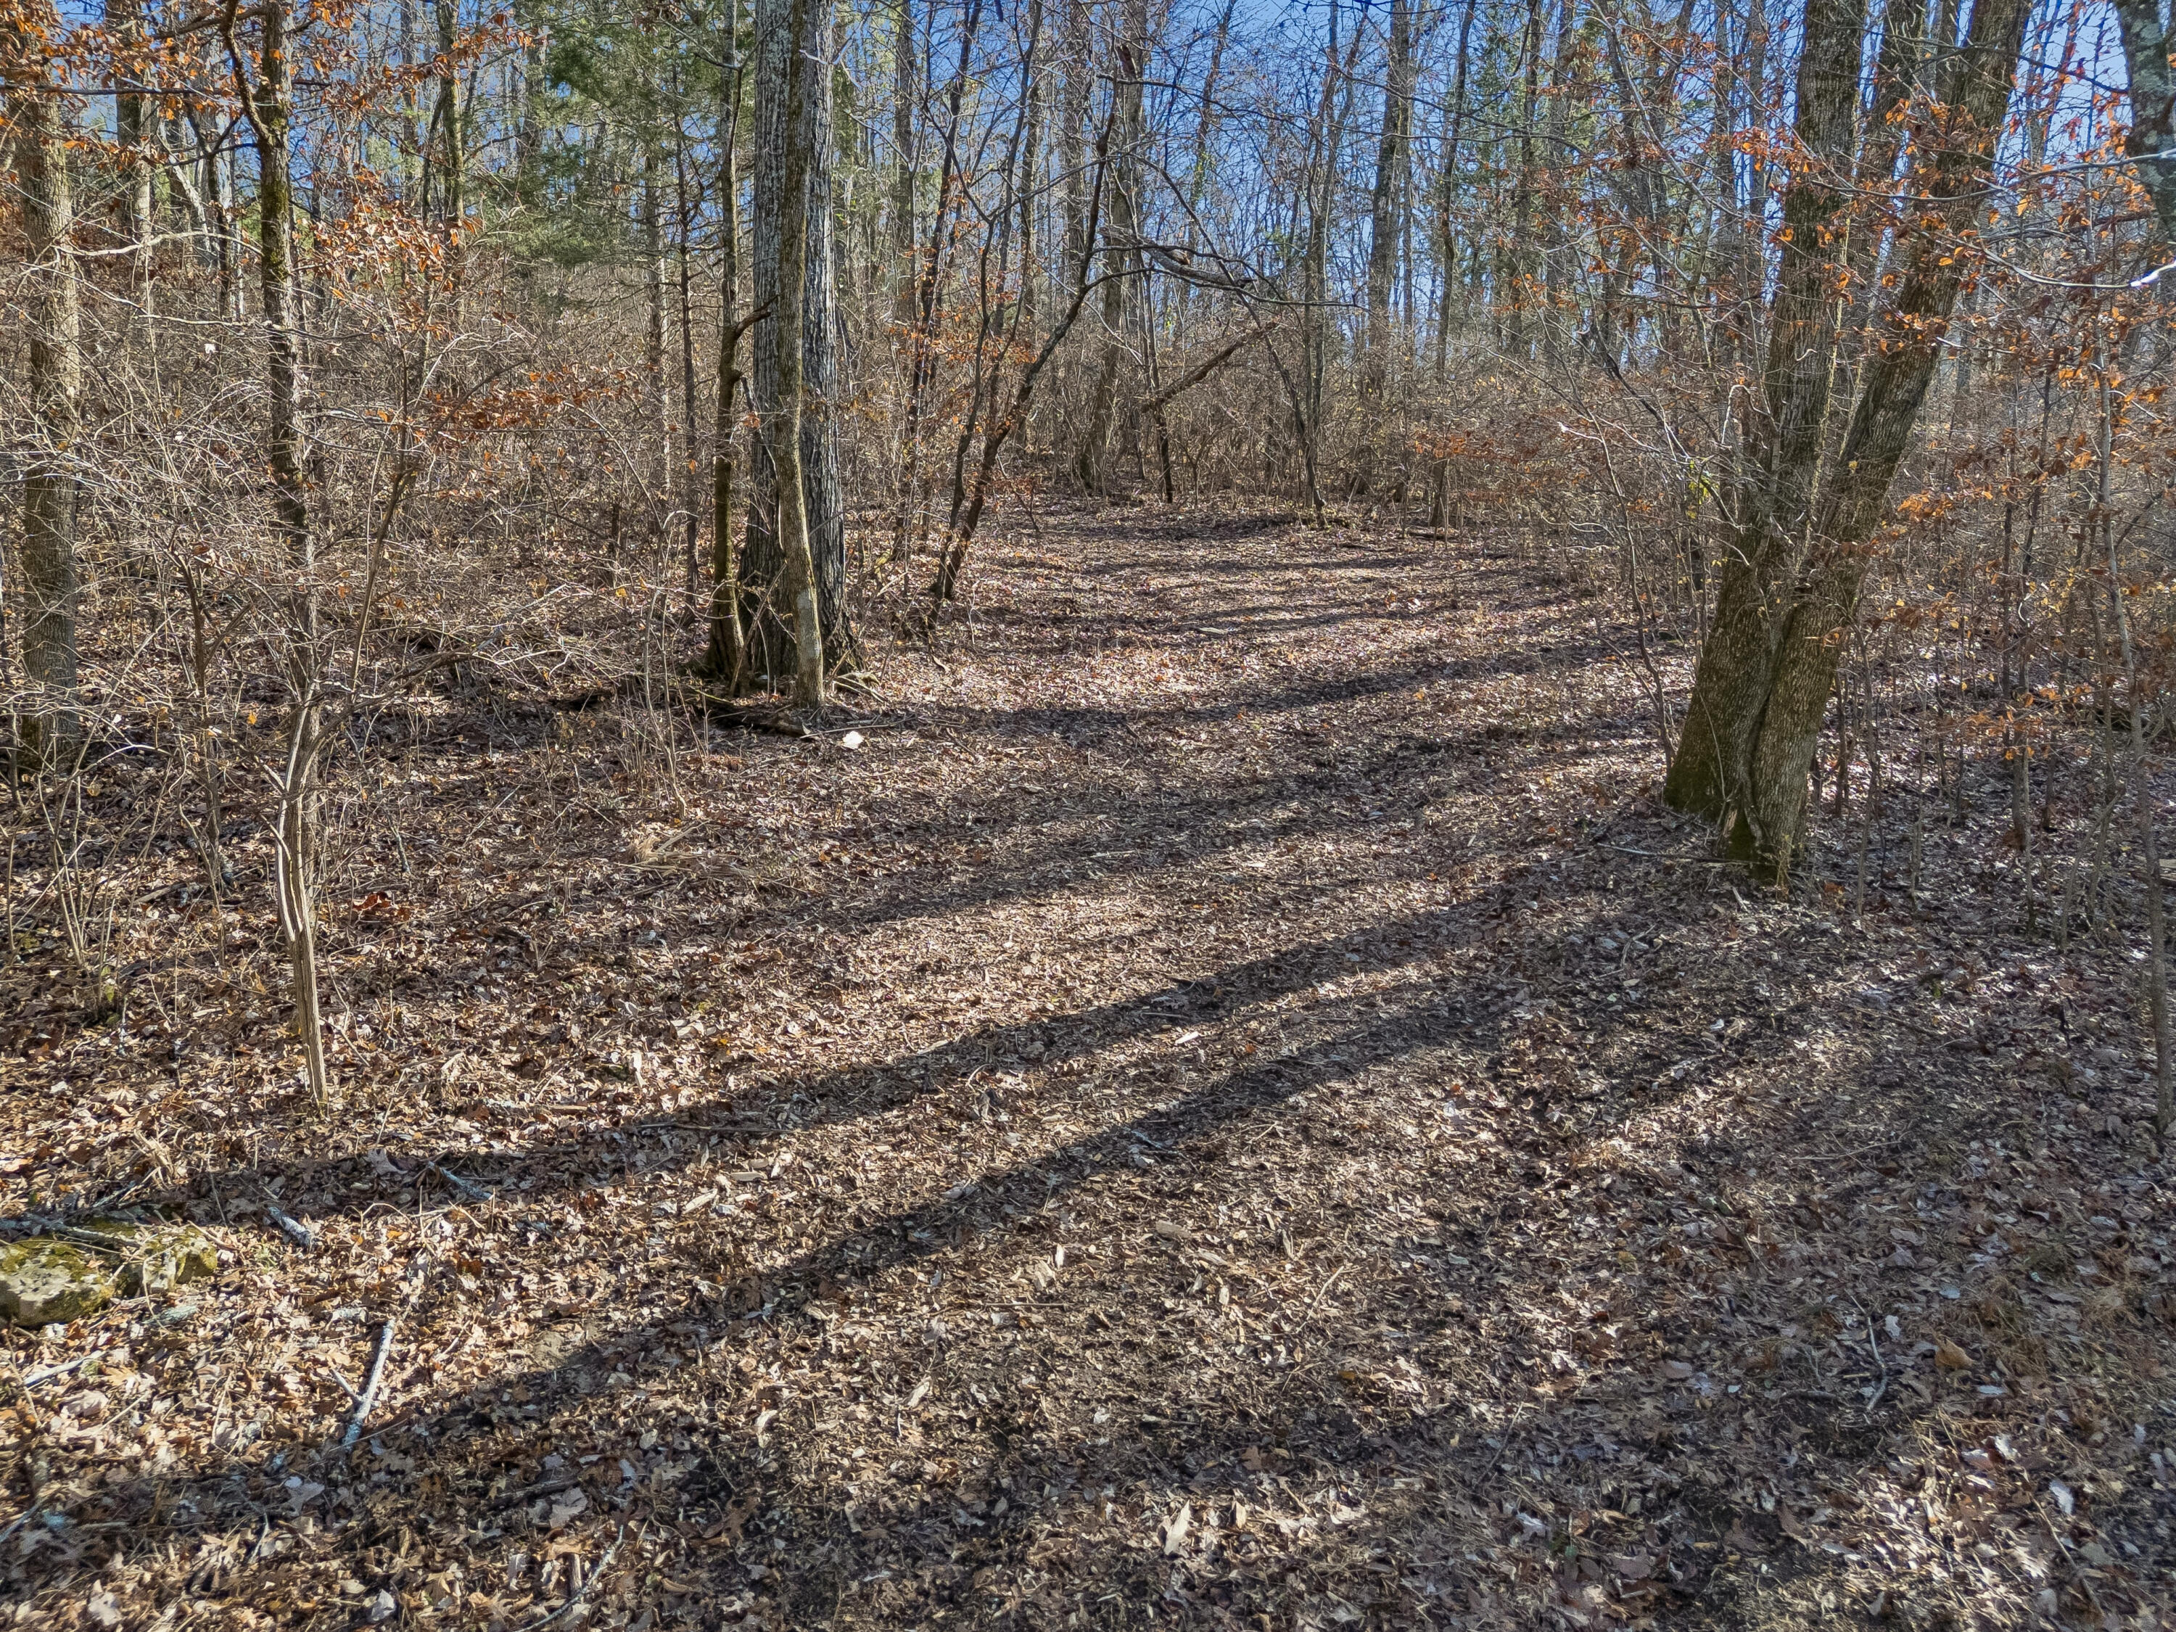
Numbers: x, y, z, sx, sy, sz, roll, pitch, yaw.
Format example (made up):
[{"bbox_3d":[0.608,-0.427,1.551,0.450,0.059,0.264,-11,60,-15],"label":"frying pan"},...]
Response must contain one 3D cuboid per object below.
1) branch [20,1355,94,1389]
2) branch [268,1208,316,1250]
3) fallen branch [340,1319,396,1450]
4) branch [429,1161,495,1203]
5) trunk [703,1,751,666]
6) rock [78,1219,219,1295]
[{"bbox_3d":[-2.556,1.382,3.746,0.030,0.025,0.156,15,22,41],"label":"branch"},{"bbox_3d":[-2.306,1.192,4.367,0.302,0.040,0.045,14,21,39],"label":"branch"},{"bbox_3d":[-1.757,1.384,3.703,0.090,0.045,0.503,-4,17,-14],"label":"fallen branch"},{"bbox_3d":[-1.928,1.119,4.636,0.363,0.030,0.035,12,20,36],"label":"branch"},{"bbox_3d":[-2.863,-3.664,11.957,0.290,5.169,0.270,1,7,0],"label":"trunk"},{"bbox_3d":[-2.596,1.231,4.163,0.320,0.110,0.200,-10,19,-30],"label":"rock"}]

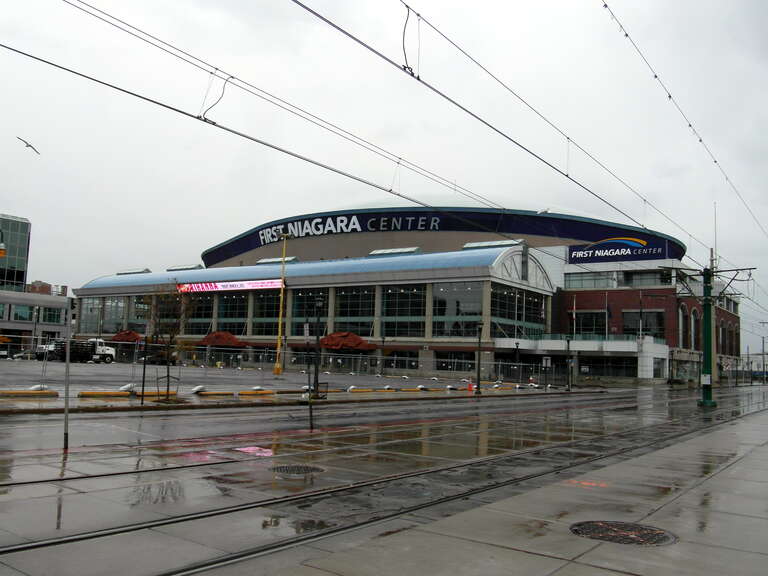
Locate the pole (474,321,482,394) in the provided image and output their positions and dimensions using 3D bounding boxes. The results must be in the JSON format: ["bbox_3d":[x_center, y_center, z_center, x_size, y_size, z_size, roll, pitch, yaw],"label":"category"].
[{"bbox_3d":[6.095,4.525,45.310,0.400,4.500,0.400,-3,-8,35],"label":"pole"}]

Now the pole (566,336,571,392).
[{"bbox_3d":[13.527,5.574,52.000,0.380,4.100,0.380,1,-6,10],"label":"pole"}]

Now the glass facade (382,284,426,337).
[{"bbox_3d":[2.984,3.318,103.339,7.840,7.650,0.400,-2,-8,37],"label":"glass facade"}]

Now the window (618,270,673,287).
[{"bbox_3d":[38.761,-1.405,105.000,7.700,2.200,0.250,-2,-7,36],"label":"window"}]

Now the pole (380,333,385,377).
[{"bbox_3d":[-0.077,8.135,84.500,0.400,4.500,0.400,-3,-8,35],"label":"pole"}]

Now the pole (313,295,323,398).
[{"bbox_3d":[-2.933,2.681,31.669,0.400,4.500,0.400,2,-6,0],"label":"pole"}]

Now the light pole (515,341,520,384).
[{"bbox_3d":[14.841,8.351,78.898,0.400,4.500,0.400,-3,-8,35],"label":"light pole"}]

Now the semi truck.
[{"bbox_3d":[-41.129,8.665,97.500,8.300,3.300,2.500,4,-6,-16],"label":"semi truck"}]

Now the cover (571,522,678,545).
[{"bbox_3d":[2.429,2.509,7.202,1.000,0.040,1.000,2,-6,0],"label":"cover"}]

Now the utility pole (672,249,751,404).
[{"bbox_3d":[17.579,2.587,38.623,4.700,7.600,0.850,0,-7,22],"label":"utility pole"}]

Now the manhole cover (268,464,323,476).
[{"bbox_3d":[-1.291,2.710,10.464,0.850,0.040,0.850,2,-6,0],"label":"manhole cover"}]

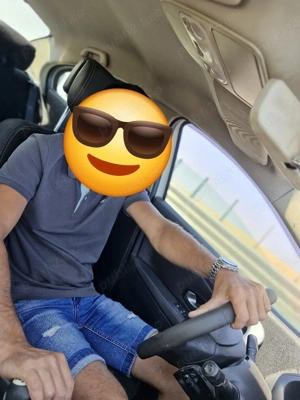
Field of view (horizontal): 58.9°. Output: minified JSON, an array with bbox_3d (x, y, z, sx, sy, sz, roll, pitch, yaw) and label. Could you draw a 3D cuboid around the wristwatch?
[{"bbox_3d":[0.166,0.168,0.603,0.065,0.060,0.043,20,6,-30],"label":"wristwatch"}]

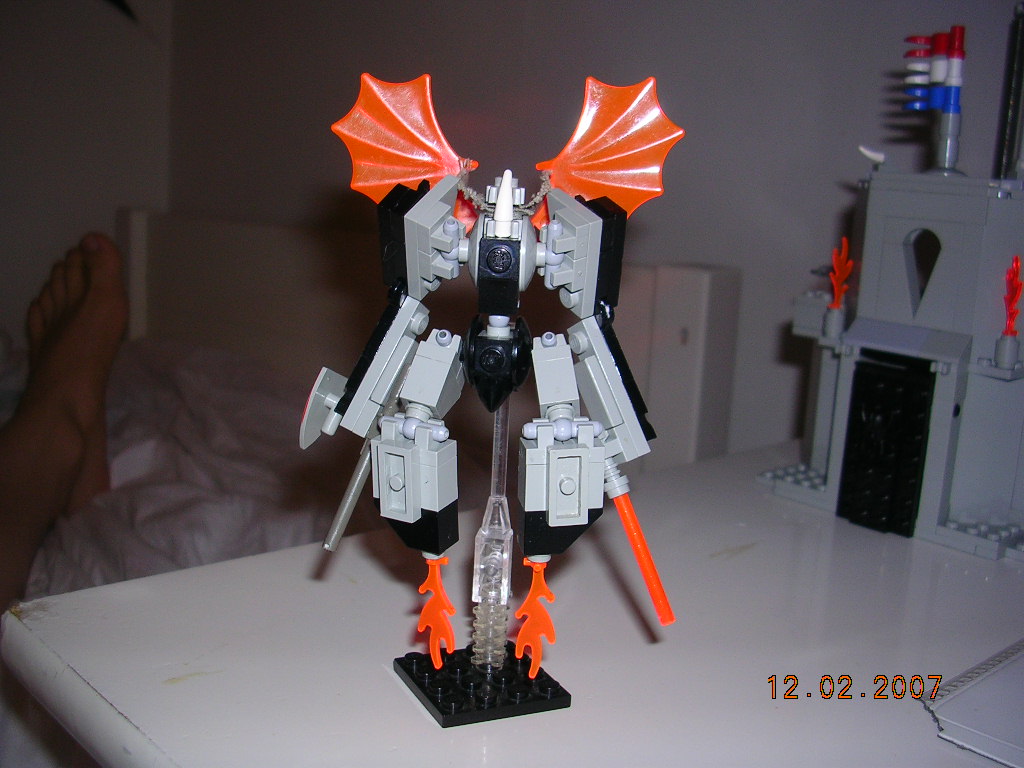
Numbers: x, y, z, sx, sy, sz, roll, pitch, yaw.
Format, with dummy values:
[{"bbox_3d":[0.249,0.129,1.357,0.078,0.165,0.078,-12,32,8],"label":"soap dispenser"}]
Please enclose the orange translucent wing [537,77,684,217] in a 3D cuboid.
[{"bbox_3d":[0.022,-0.052,0.247,0.032,0.033,0.009,2,10,-7],"label":"orange translucent wing"}]

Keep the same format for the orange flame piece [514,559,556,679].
[{"bbox_3d":[0.005,0.050,0.240,0.009,0.026,0.004,3,10,-5],"label":"orange flame piece"}]

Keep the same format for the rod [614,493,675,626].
[{"bbox_3d":[0.028,0.036,0.236,0.003,0.031,0.003,-21,12,0],"label":"rod"}]

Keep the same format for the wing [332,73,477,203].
[{"bbox_3d":[-0.024,-0.053,0.252,0.032,0.033,0.009,6,10,15],"label":"wing"}]

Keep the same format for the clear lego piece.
[{"bbox_3d":[-0.004,0.035,0.266,0.009,0.067,0.009,4,10,6],"label":"clear lego piece"}]

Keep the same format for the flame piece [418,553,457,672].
[{"bbox_3d":[-0.017,0.051,0.253,0.008,0.025,0.004,2,10,22],"label":"flame piece"}]

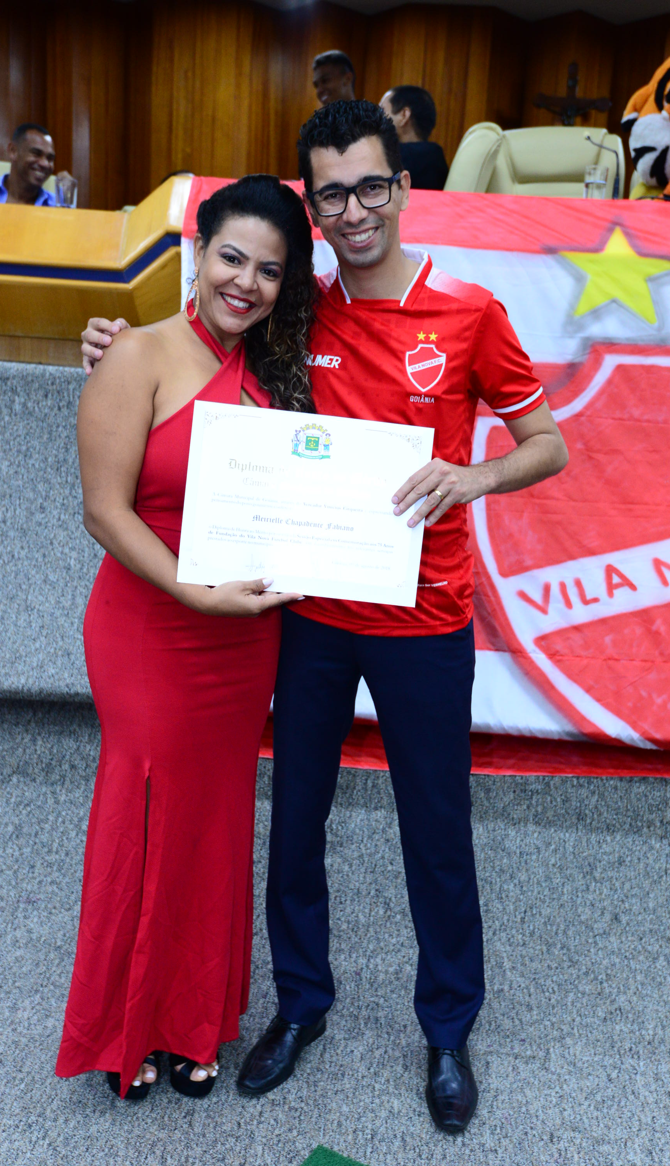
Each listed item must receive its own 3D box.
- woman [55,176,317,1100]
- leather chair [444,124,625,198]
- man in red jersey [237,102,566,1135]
[{"bbox_3d":[-0.269,0.145,1.956,0.480,1.620,0.440,0,11,-17],"label":"woman"},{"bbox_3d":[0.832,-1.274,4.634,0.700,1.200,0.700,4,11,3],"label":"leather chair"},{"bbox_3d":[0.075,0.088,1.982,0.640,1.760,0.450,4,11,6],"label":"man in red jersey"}]

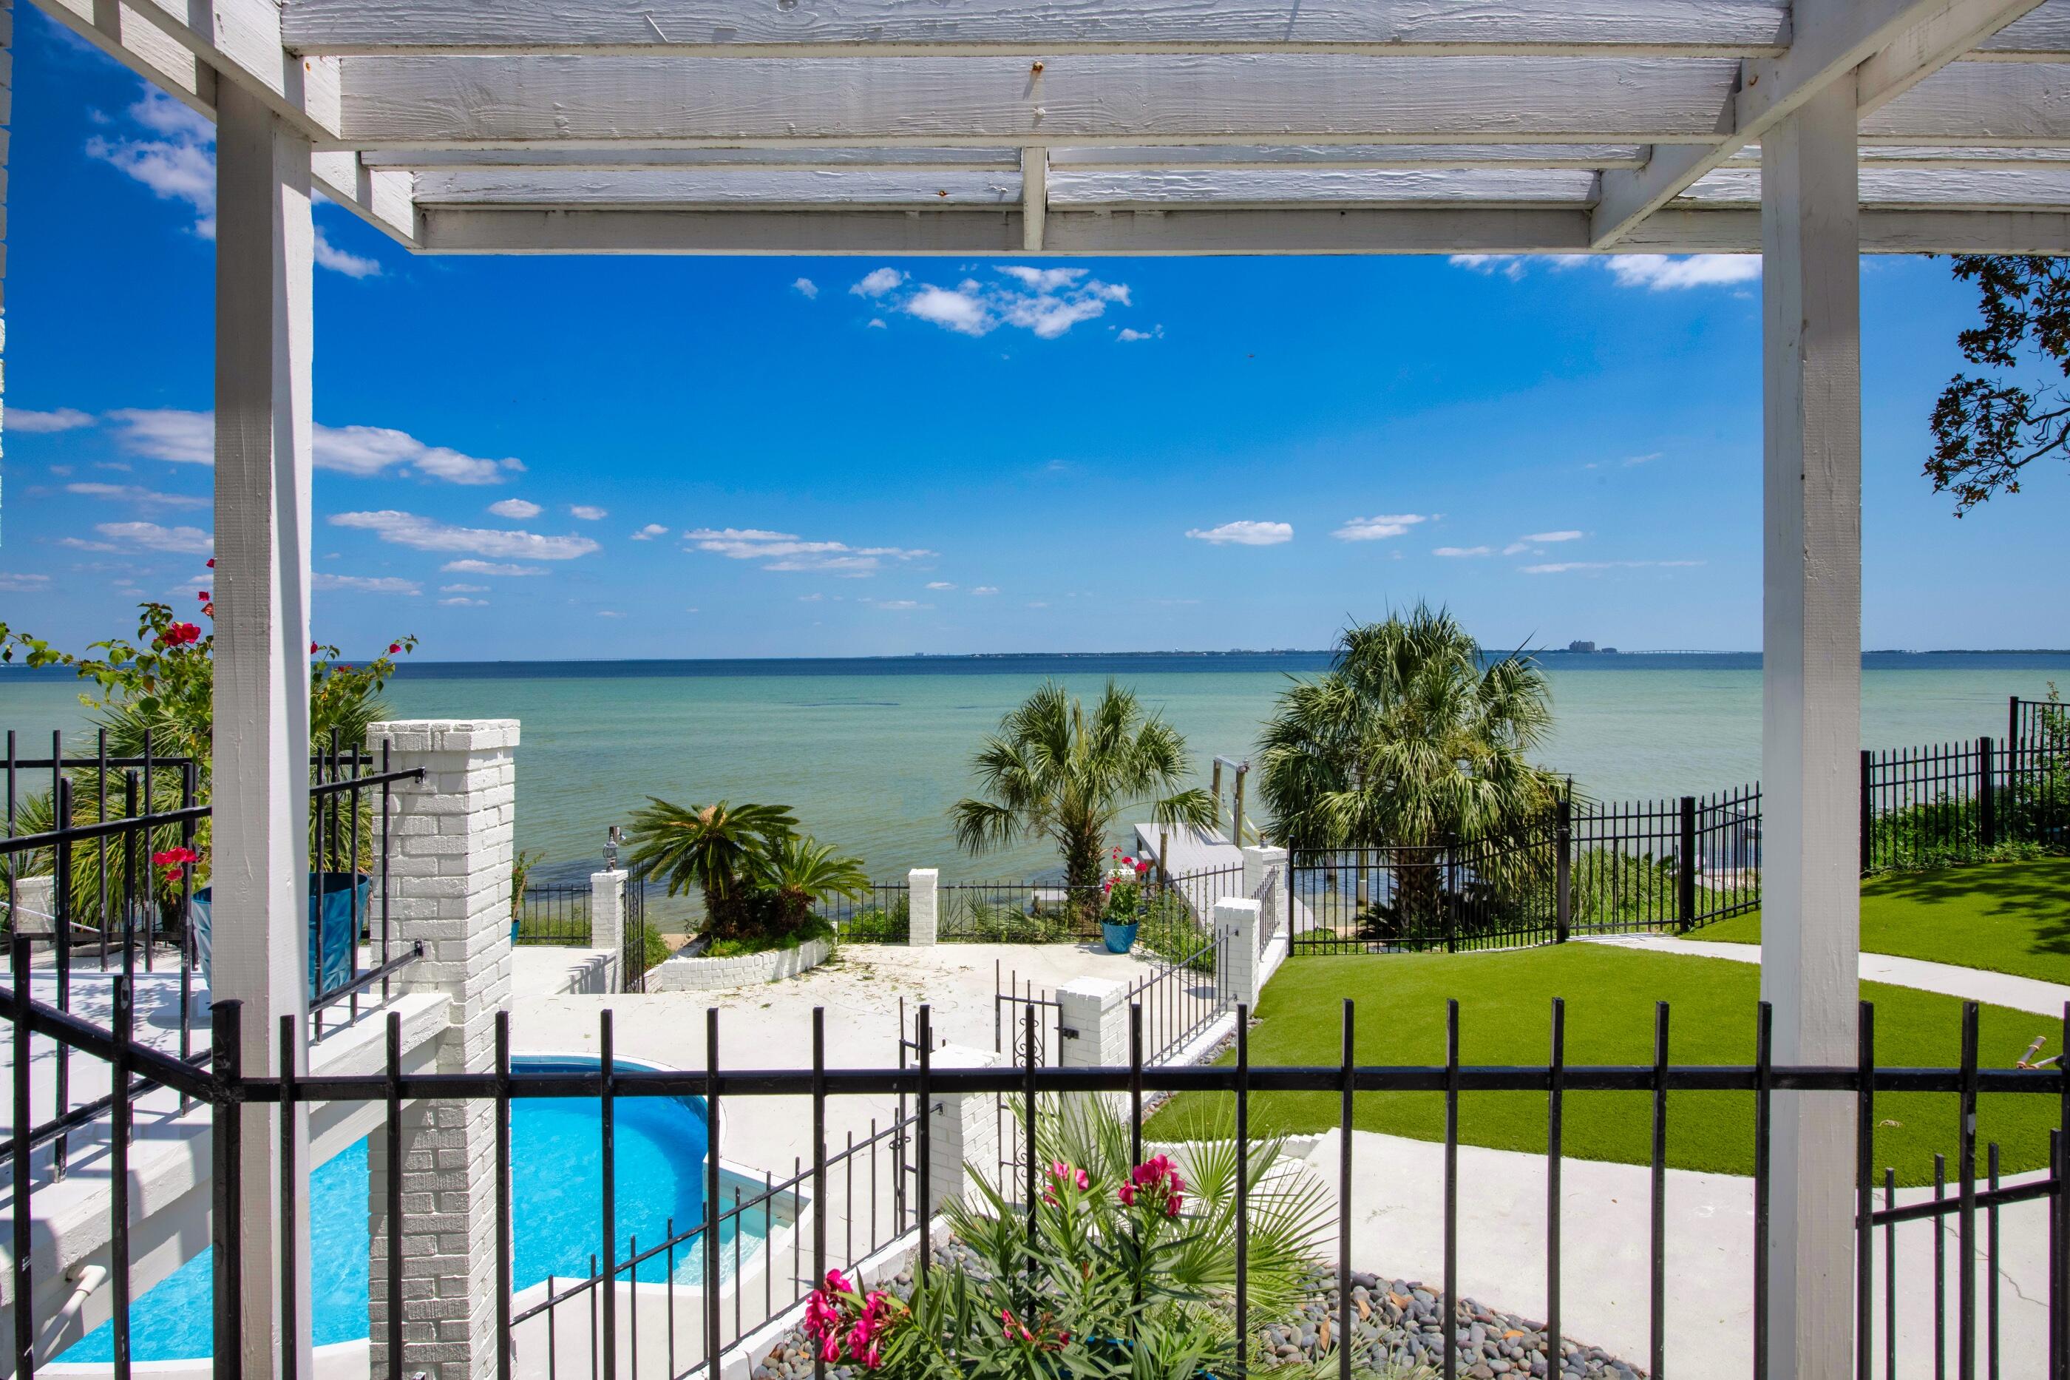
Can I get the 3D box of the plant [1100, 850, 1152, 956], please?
[{"bbox_3d":[1.188,2.733,13.450,0.715,1.388,0.650,0,2,0],"label":"plant"}]

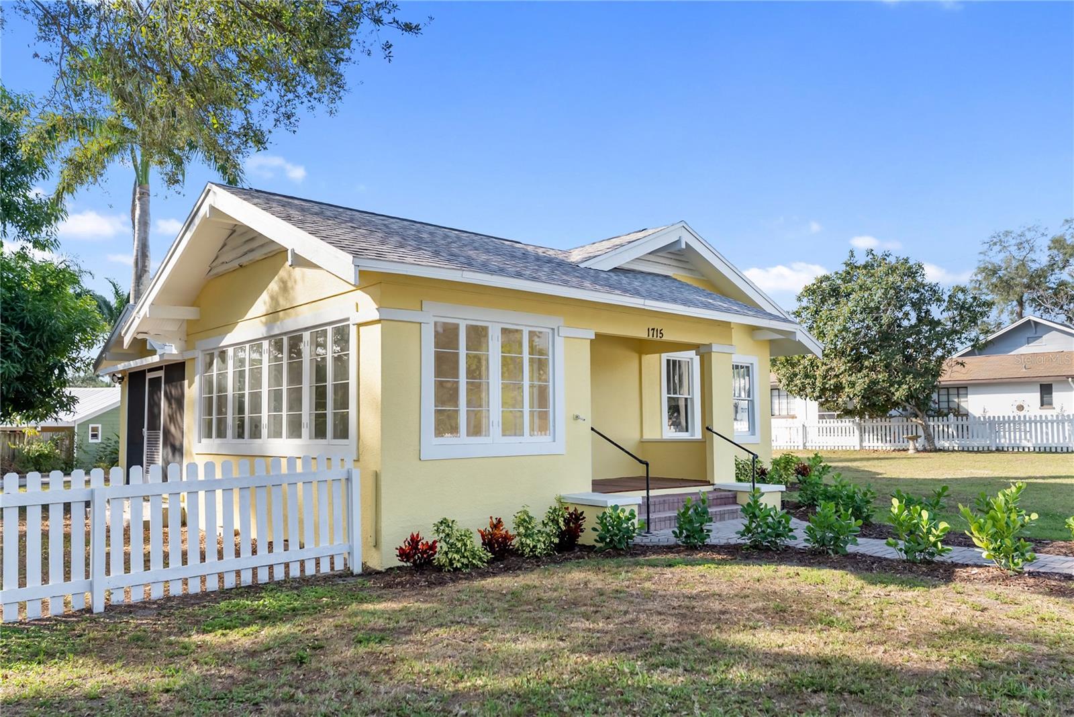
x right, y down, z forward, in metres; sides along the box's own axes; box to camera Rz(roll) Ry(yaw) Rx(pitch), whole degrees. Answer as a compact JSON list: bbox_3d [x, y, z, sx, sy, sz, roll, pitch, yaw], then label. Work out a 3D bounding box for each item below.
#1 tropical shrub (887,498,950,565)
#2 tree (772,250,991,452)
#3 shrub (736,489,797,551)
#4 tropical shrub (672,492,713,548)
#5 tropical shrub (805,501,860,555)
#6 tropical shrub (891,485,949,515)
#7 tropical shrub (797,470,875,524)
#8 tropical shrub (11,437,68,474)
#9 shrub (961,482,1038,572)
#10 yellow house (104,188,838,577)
[{"bbox_3d":[3.676,1.644,7.800,0.613,0.609,0.568,-3,-6,25],"label":"tropical shrub"},{"bbox_3d":[9.612,-0.253,22.974,6.341,5.735,5.915,-3,-6,23],"label":"tree"},{"bbox_3d":[2.489,1.745,8.777,0.619,0.622,0.574,-2,-5,15],"label":"shrub"},{"bbox_3d":[1.742,1.811,9.107,0.440,0.590,0.409,-2,-5,11],"label":"tropical shrub"},{"bbox_3d":[3.048,1.742,8.345,0.563,0.531,0.523,-2,-5,20],"label":"tropical shrub"},{"bbox_3d":[4.411,1.745,9.308,0.656,0.546,0.609,-3,-6,25],"label":"tropical shrub"},{"bbox_3d":[3.940,1.796,10.650,1.009,0.647,0.936,-2,-5,20],"label":"tropical shrub"},{"bbox_3d":[-18.241,3.571,29.561,2.120,1.376,1.843,3,-6,-31],"label":"tropical shrub"},{"bbox_3d":[4.146,1.508,7.267,0.680,0.776,0.630,-3,-6,29],"label":"shrub"},{"bbox_3d":[-1.092,0.350,15.281,11.502,4.871,11.076,4,-7,-42],"label":"yellow house"}]

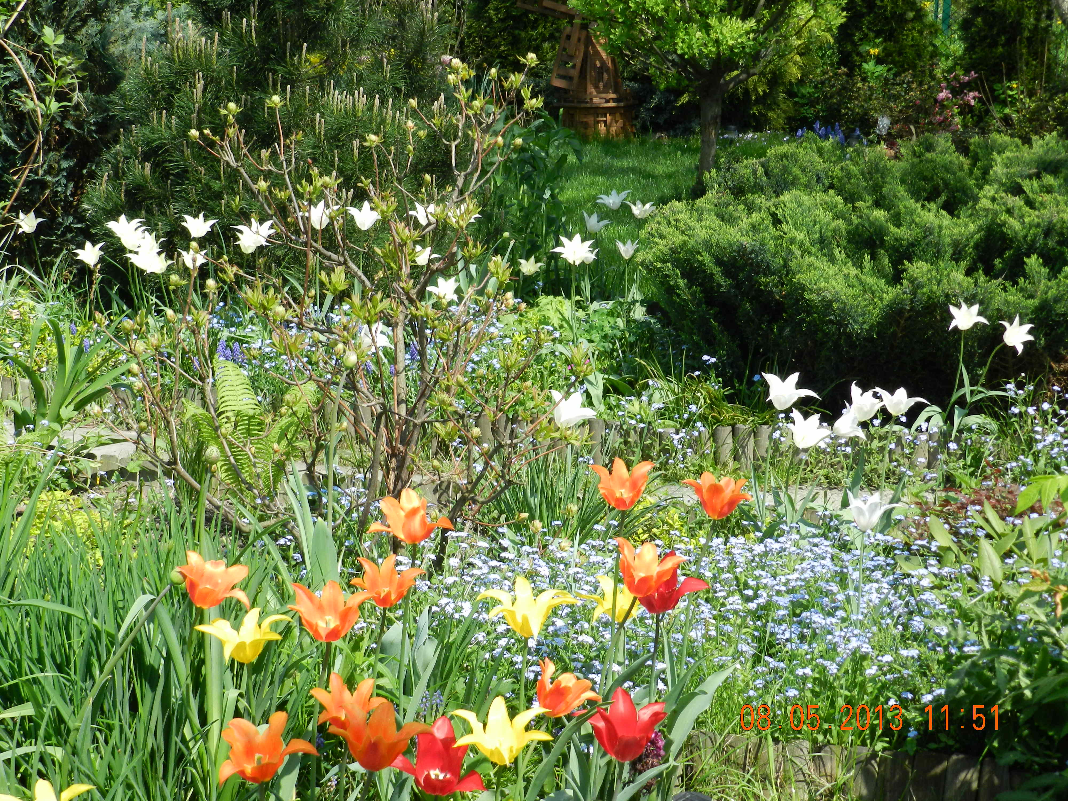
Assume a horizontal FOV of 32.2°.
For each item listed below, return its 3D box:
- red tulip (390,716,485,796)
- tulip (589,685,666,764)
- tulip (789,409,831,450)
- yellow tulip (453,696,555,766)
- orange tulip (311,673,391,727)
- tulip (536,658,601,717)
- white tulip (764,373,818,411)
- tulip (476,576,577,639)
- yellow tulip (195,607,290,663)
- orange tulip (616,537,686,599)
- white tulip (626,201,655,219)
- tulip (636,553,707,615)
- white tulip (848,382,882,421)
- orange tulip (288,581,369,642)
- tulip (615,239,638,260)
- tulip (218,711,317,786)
[{"bbox_3d":[-0.118,0.435,2.270,0.114,0.083,0.108,0,15,0],"label":"red tulip"},{"bbox_3d":[0.117,0.403,2.300,0.097,0.084,0.093,0,13,0],"label":"tulip"},{"bbox_3d":[0.610,0.065,4.100,0.091,0.079,0.087,10,13,0],"label":"tulip"},{"bbox_3d":[-0.038,0.401,2.250,0.123,0.069,0.117,0,13,0],"label":"yellow tulip"},{"bbox_3d":[-0.243,0.400,2.450,0.104,0.076,0.102,0,15,0],"label":"orange tulip"},{"bbox_3d":[0.047,0.390,2.520,0.092,0.076,0.092,10,15,-3],"label":"tulip"},{"bbox_3d":[0.534,-0.020,3.850,0.113,0.078,0.108,0,15,0],"label":"white tulip"},{"bbox_3d":[-0.010,0.269,2.400,0.131,0.072,0.124,0,13,0],"label":"tulip"},{"bbox_3d":[-0.394,0.317,2.500,0.129,0.071,0.122,0,13,0],"label":"yellow tulip"},{"bbox_3d":[0.167,0.239,2.650,0.097,0.075,0.092,12,12,0],"label":"orange tulip"},{"bbox_3d":[0.381,-0.680,6.600,0.104,0.061,0.099,0,13,0],"label":"white tulip"},{"bbox_3d":[0.207,0.282,2.820,0.112,0.085,0.105,0,15,0],"label":"tulip"},{"bbox_3d":[0.695,0.003,3.880,0.078,0.080,0.082,8,15,-2],"label":"white tulip"},{"bbox_3d":[-0.283,0.291,2.550,0.112,0.072,0.106,0,13,0],"label":"orange tulip"},{"bbox_3d":[0.317,-0.513,6.300,0.080,0.064,0.075,0,13,0],"label":"tulip"},{"bbox_3d":[-0.324,0.423,2.250,0.116,0.078,0.108,0,15,0],"label":"tulip"}]

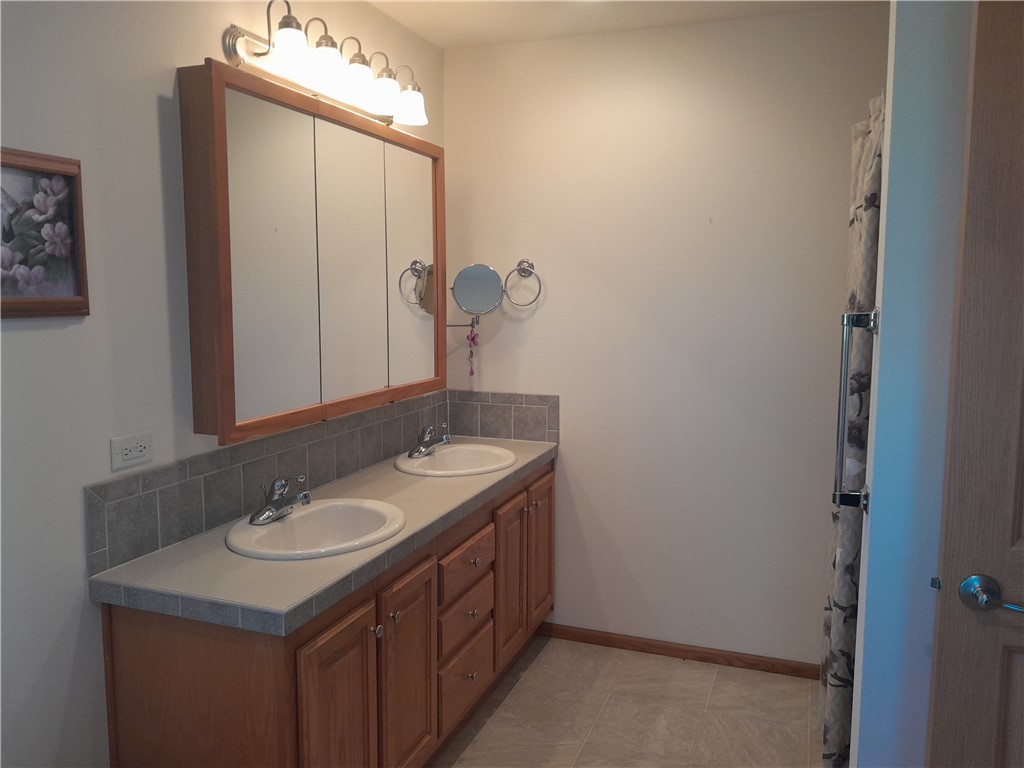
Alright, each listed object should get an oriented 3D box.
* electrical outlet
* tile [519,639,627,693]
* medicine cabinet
[{"bbox_3d":[-0.860,0.153,1.815,0.008,0.073,0.116,3,7,20],"label":"electrical outlet"},{"bbox_3d":[0.266,1.099,3.126,0.348,0.010,0.350,3,7,20],"label":"tile"},{"bbox_3d":[-0.525,-0.372,2.506,0.113,0.905,1.266,3,7,20],"label":"medicine cabinet"}]

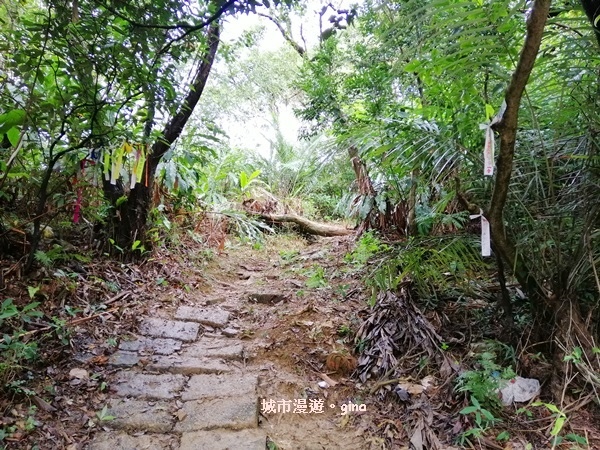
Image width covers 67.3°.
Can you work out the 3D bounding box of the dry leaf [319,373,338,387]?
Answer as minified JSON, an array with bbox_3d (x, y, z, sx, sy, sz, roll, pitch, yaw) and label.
[{"bbox_3d":[0.174,0.929,2.700,0.080,0.025,0.140,-9,15,-38],"label":"dry leaf"}]

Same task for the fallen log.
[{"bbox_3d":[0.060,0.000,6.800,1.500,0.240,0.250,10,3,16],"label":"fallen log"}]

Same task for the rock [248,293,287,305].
[{"bbox_3d":[-0.294,0.660,4.060,0.340,0.110,0.200,1,0,-2],"label":"rock"}]

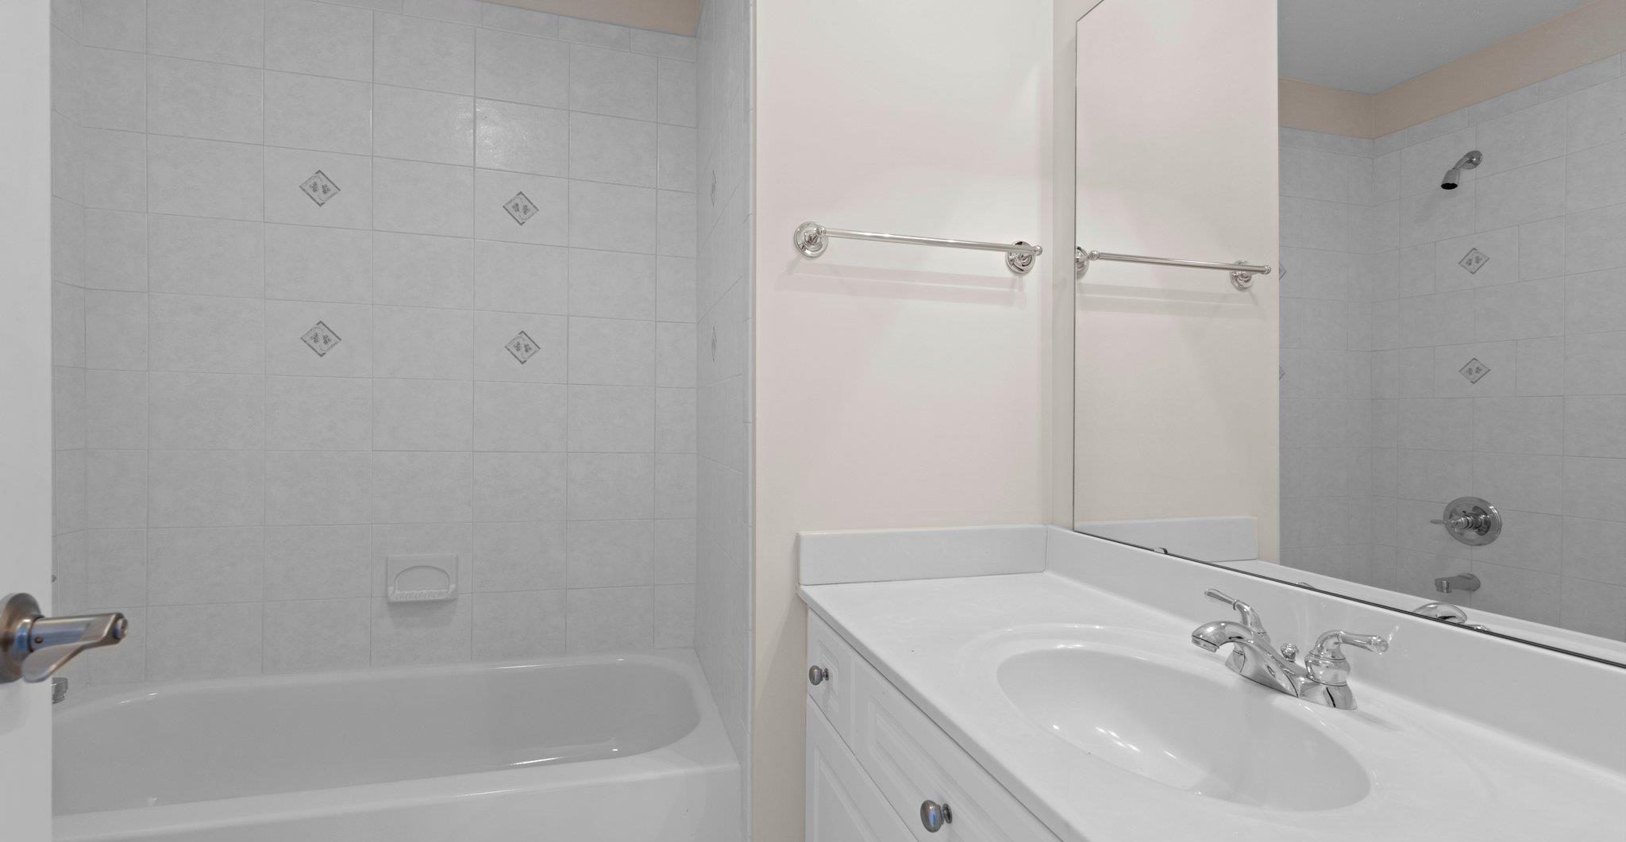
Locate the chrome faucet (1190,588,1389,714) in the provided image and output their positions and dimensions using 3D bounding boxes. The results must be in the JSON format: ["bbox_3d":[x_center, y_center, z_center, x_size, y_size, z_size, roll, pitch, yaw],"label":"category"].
[{"bbox_3d":[0.534,0.280,0.828,0.170,0.090,0.235,1,0,-17],"label":"chrome faucet"}]

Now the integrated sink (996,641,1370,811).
[{"bbox_3d":[0.387,0.391,0.761,0.313,0.137,0.402,1,0,-17],"label":"integrated sink"}]

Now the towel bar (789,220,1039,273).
[{"bbox_3d":[0.229,-0.345,1.331,0.530,0.072,0.070,1,0,-17],"label":"towel bar"}]

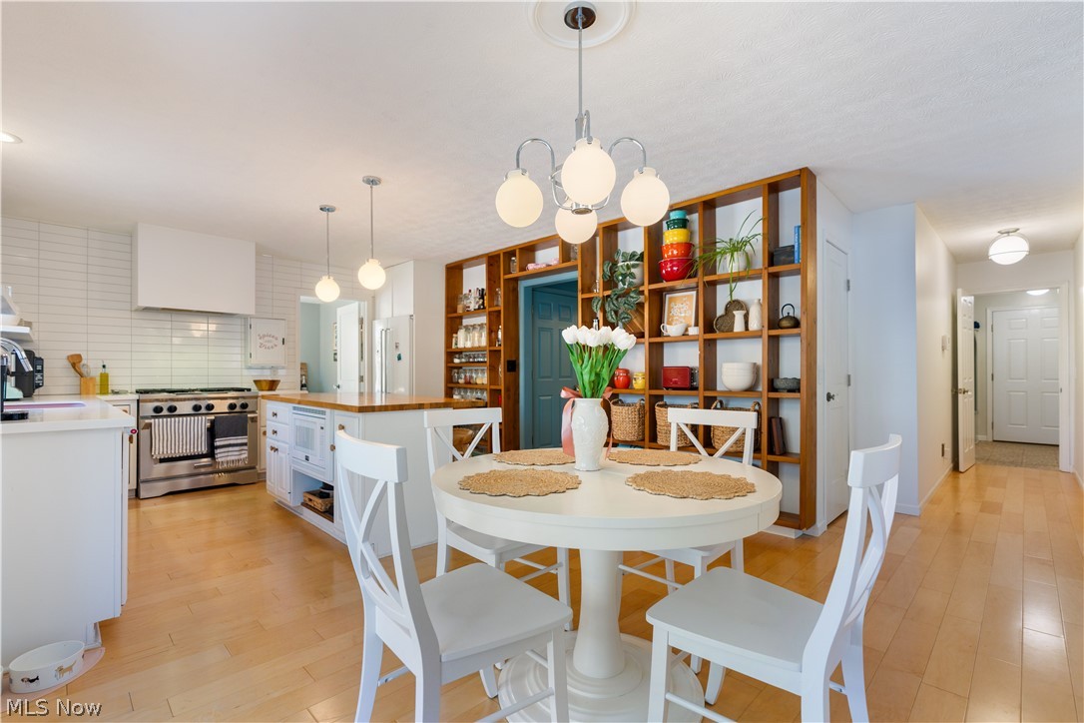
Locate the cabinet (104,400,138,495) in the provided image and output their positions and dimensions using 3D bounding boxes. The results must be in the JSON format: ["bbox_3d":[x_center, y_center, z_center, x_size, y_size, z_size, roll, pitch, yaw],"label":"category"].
[{"bbox_3d":[-3.800,0.753,4.287,0.280,0.880,0.600,1,-2,-45],"label":"cabinet"}]

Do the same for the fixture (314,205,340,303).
[{"bbox_3d":[-1.732,-0.865,3.894,0.200,0.762,0.200,1,-2,-45],"label":"fixture"}]

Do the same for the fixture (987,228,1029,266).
[{"bbox_3d":[4.426,-1.075,4.567,0.290,0.330,0.290,1,-1,-45],"label":"fixture"}]

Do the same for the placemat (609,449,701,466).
[{"bbox_3d":[0.477,0.405,2.051,0.400,0.010,0.400,0,-1,0],"label":"placemat"}]

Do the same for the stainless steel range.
[{"bbox_3d":[-3.344,0.735,4.687,0.905,0.935,0.700,1,-2,-45],"label":"stainless steel range"}]

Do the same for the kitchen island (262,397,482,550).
[{"bbox_3d":[-1.379,0.726,3.709,0.910,0.910,1.860,1,-2,-45],"label":"kitchen island"}]

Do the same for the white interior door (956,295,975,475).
[{"bbox_3d":[4.939,0.197,5.609,0.735,2.030,0.040,1,-1,-40],"label":"white interior door"}]

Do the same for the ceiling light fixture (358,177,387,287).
[{"bbox_3d":[-1.169,-0.869,3.312,0.178,0.765,0.178,1,-1,-45],"label":"ceiling light fixture"}]

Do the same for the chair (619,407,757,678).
[{"bbox_3d":[0.626,0.703,2.110,0.445,0.945,0.540,-1,-1,42],"label":"chair"}]

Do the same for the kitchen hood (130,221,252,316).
[{"bbox_3d":[-3.461,-0.860,4.805,0.915,0.748,0.535,1,-1,-45],"label":"kitchen hood"}]

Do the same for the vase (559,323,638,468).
[{"bbox_3d":[0.217,0.132,1.850,0.275,0.550,0.250,0,-1,0],"label":"vase"}]

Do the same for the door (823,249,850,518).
[{"bbox_3d":[2.231,0.160,3.665,0.570,2.030,0.045,1,-2,-45],"label":"door"}]

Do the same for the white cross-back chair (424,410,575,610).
[{"bbox_3d":[-0.200,0.685,2.174,0.460,0.925,0.520,1,-2,-45],"label":"white cross-back chair"}]

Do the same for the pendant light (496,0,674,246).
[{"bbox_3d":[0.141,-0.879,1.755,0.620,0.780,0.620,0,-1,-2],"label":"pendant light"}]

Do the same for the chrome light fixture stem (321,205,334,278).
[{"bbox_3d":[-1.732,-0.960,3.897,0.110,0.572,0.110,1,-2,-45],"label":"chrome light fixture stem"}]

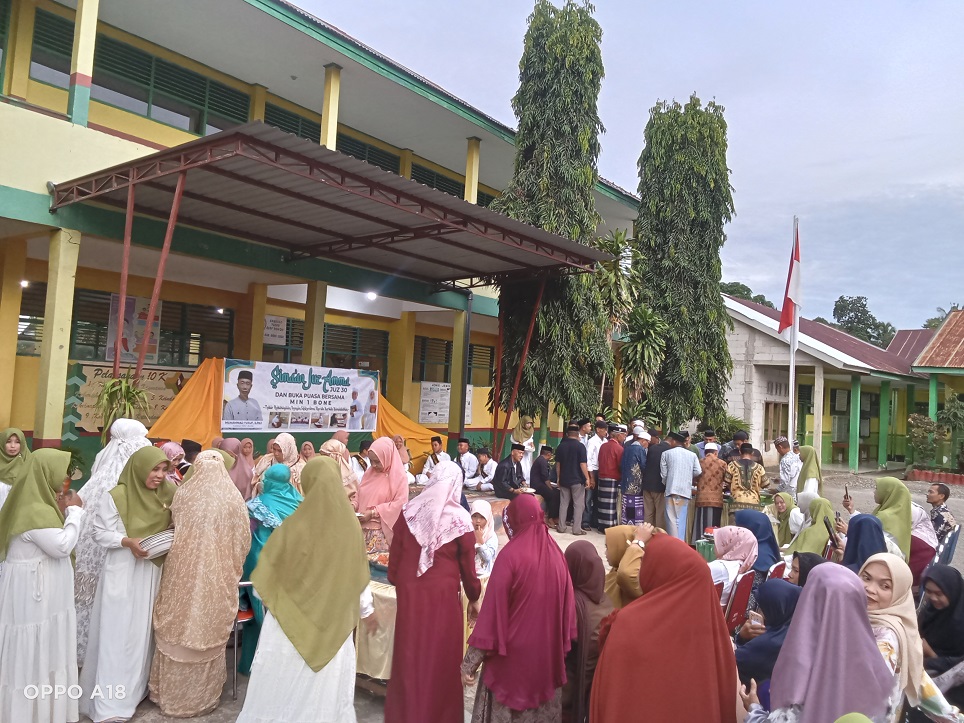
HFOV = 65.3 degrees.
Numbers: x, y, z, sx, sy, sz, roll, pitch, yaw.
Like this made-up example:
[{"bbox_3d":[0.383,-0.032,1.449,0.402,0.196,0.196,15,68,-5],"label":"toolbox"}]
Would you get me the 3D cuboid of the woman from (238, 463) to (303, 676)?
[{"bbox_3d":[-1.426,1.388,5.102,0.460,1.390,0.440,3,-3,-7],"label":"woman"}]

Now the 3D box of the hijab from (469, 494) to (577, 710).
[{"bbox_3d":[0.187,1.083,3.380,0.440,0.930,0.360,4,-3,-17],"label":"hijab"}]

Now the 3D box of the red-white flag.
[{"bbox_3d":[4.458,-1.189,10.900,0.340,1.650,0.220,2,-4,22],"label":"red-white flag"}]

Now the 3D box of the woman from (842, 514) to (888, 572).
[{"bbox_3d":[2.699,1.728,5.562,0.480,1.216,0.750,5,-4,-35],"label":"woman"}]

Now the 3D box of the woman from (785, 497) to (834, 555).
[{"bbox_3d":[2.666,1.729,6.297,0.720,1.210,0.500,1,-3,31],"label":"woman"}]

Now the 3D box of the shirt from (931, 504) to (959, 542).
[{"bbox_3d":[4.853,1.817,7.950,0.360,0.620,0.480,0,-4,37],"label":"shirt"}]

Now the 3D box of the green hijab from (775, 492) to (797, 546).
[{"bbox_3d":[3.027,1.576,7.500,0.320,0.550,0.360,6,-5,-44],"label":"green hijab"}]

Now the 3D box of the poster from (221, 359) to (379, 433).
[{"bbox_3d":[-2.660,0.570,11.454,0.030,1.000,2.750,0,-5,43],"label":"poster"}]

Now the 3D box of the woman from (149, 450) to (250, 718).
[{"bbox_3d":[-1.681,1.289,4.482,0.530,1.500,0.400,3,-3,-14],"label":"woman"}]

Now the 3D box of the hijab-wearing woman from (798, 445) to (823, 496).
[{"bbox_3d":[4.147,1.834,9.556,0.420,1.540,0.480,2,-3,18],"label":"hijab-wearing woman"}]

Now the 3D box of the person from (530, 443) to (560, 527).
[{"bbox_3d":[1.042,1.911,11.601,0.700,1.250,0.480,4,-3,-30],"label":"person"}]

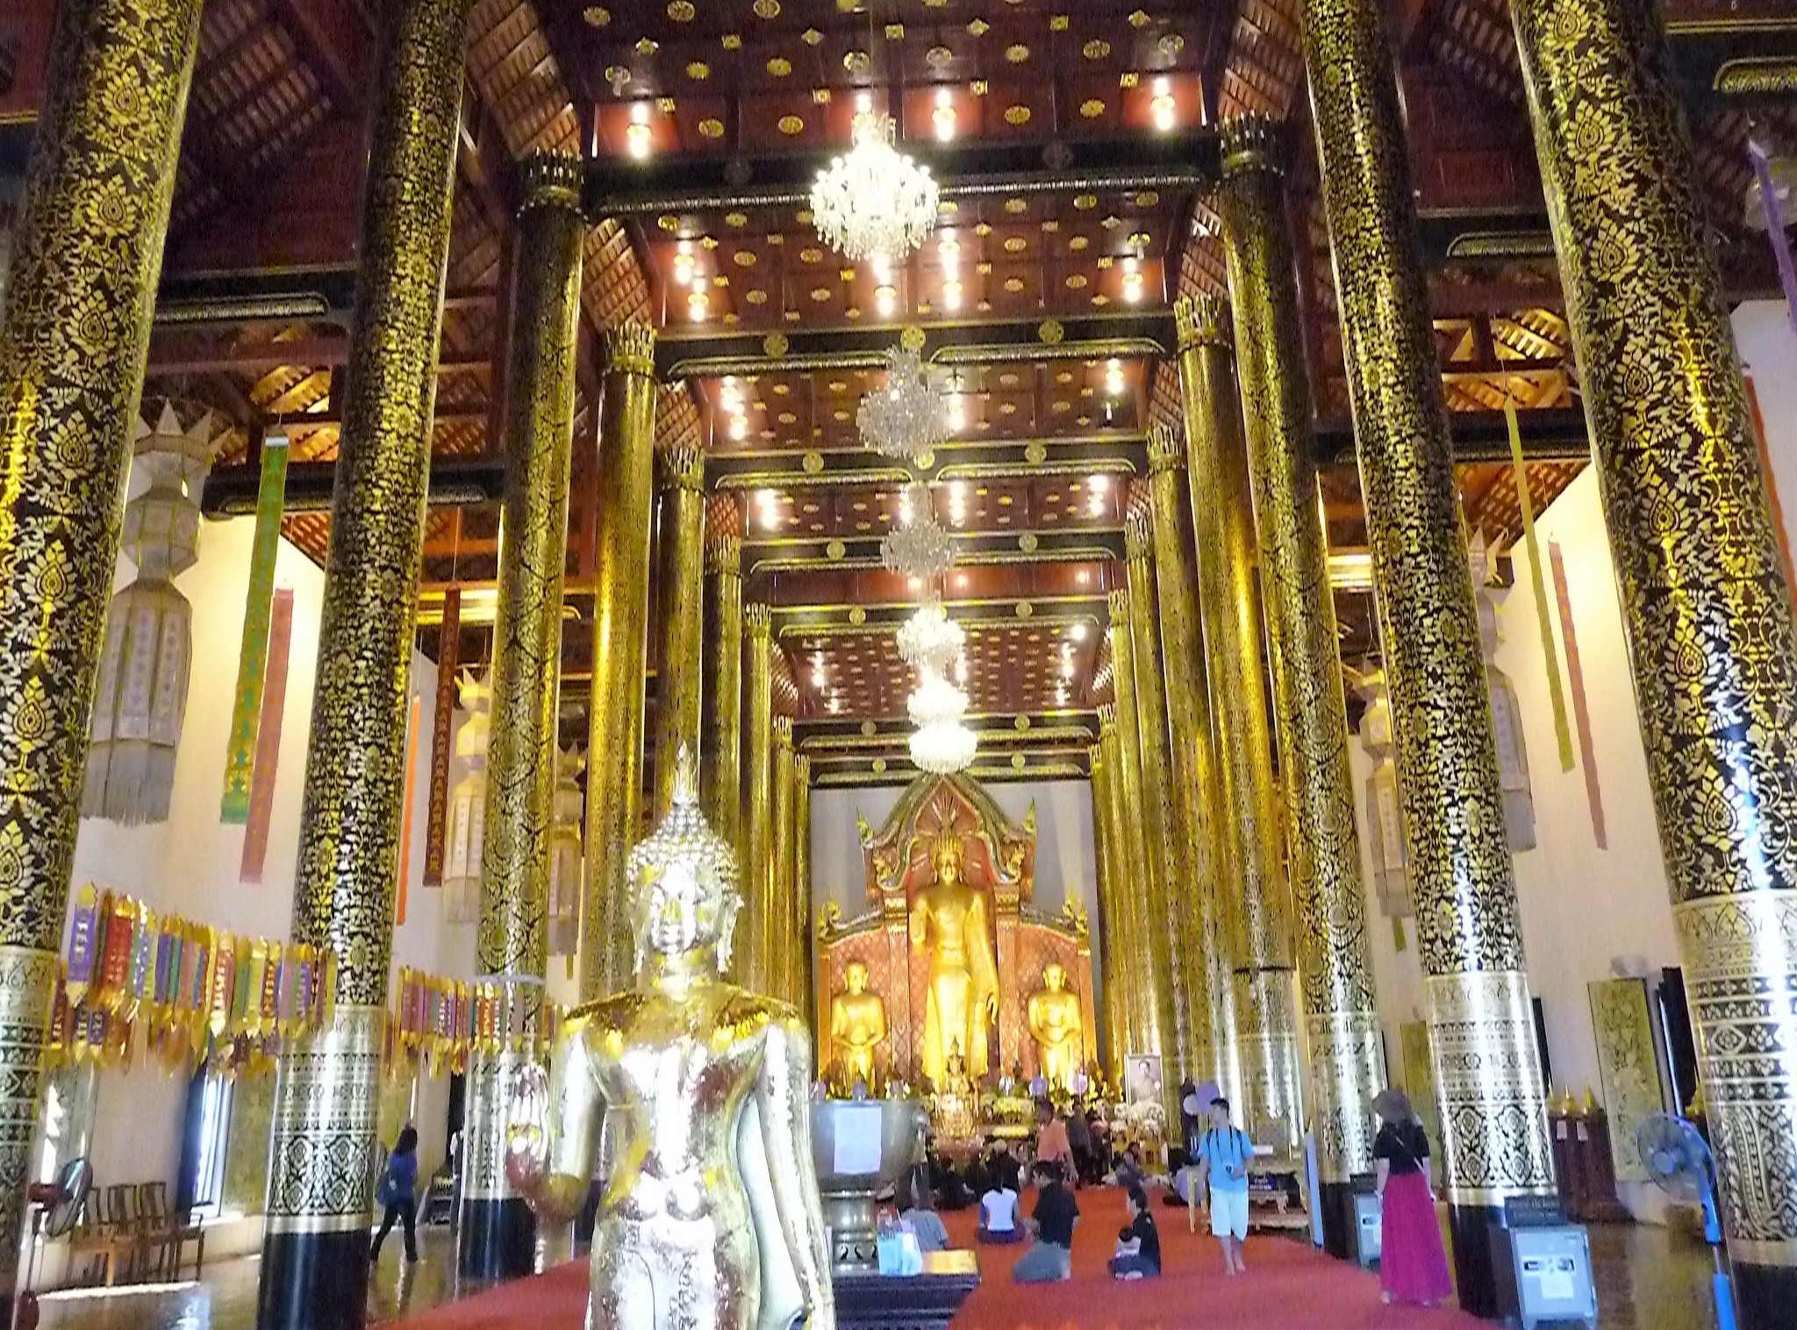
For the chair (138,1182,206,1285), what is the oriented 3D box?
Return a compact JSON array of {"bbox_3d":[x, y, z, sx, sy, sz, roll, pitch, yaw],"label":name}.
[{"bbox_3d":[-8.267,6.427,16.516,0.570,1.040,0.530,-2,-17,3],"label":"chair"}]

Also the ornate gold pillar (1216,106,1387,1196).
[{"bbox_3d":[4.999,-0.450,18.017,0.860,14.470,0.860,-2,-17,3],"label":"ornate gold pillar"}]

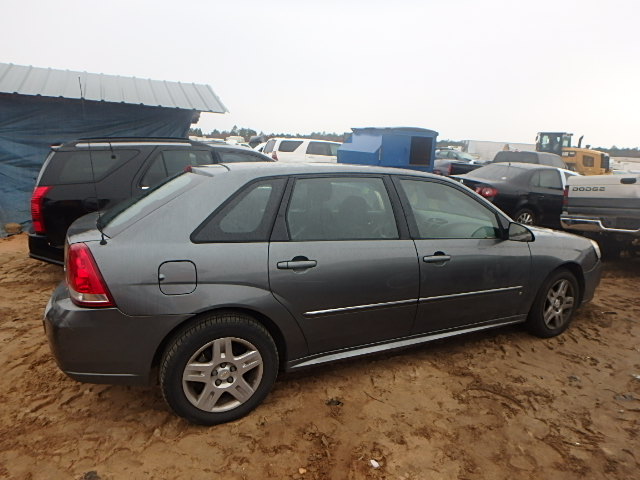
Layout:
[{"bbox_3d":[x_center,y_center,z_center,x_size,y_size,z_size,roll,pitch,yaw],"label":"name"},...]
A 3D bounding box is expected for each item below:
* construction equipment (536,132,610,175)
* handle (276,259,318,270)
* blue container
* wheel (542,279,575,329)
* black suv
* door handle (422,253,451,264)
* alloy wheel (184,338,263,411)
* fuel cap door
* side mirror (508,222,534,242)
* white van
[{"bbox_3d":[17.695,-6.412,30.160,2.600,3.350,7.000,-9,16,-40],"label":"construction equipment"},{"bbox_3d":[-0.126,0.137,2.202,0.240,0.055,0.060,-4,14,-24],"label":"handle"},{"bbox_3d":[2.505,-2.741,14.200,2.700,2.450,2.600,-4,14,-24],"label":"blue container"},{"bbox_3d":[2.045,0.550,3.384,0.445,0.445,0.150,-5,14,-27],"label":"wheel"},{"bbox_3d":[-1.685,-0.762,6.518,4.930,1.720,1.850,-5,14,-26],"label":"black suv"},{"bbox_3d":[0.794,0.123,2.625,0.235,0.050,0.060,-4,14,-24],"label":"door handle"},{"bbox_3d":[-0.553,0.748,2.224,0.445,0.445,0.150,-4,14,-24],"label":"alloy wheel"},{"bbox_3d":[-0.722,0.190,1.971,0.180,0.185,0.030,-4,14,-24],"label":"fuel cap door"},{"bbox_3d":[1.498,-0.057,2.822,0.130,0.150,0.220,-4,14,-24],"label":"side mirror"},{"bbox_3d":[-0.034,-3.784,18.802,5.100,1.920,1.980,-4,14,-25],"label":"white van"}]

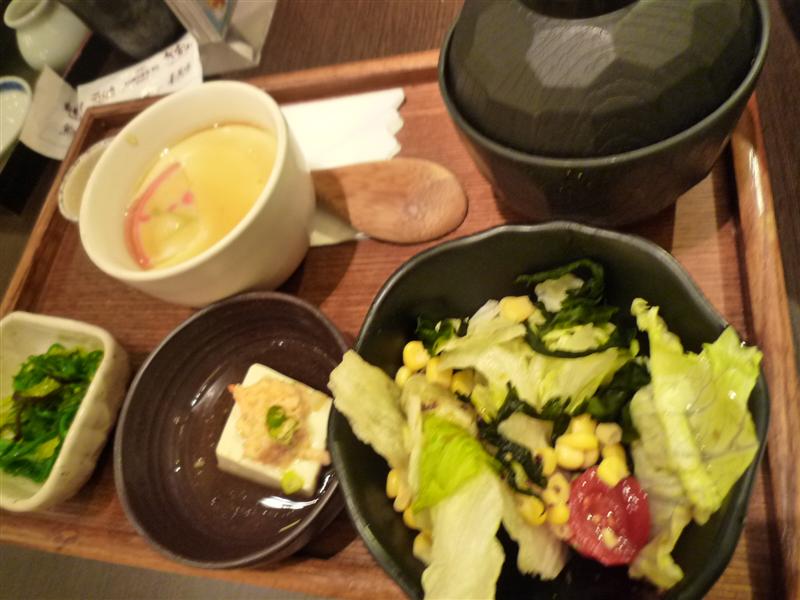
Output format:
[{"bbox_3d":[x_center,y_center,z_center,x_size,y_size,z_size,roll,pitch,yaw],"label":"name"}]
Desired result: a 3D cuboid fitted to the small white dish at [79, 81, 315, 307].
[{"bbox_3d":[-0.080,-0.039,0.256,0.096,0.056,0.096,0,65,20],"label":"small white dish"}]

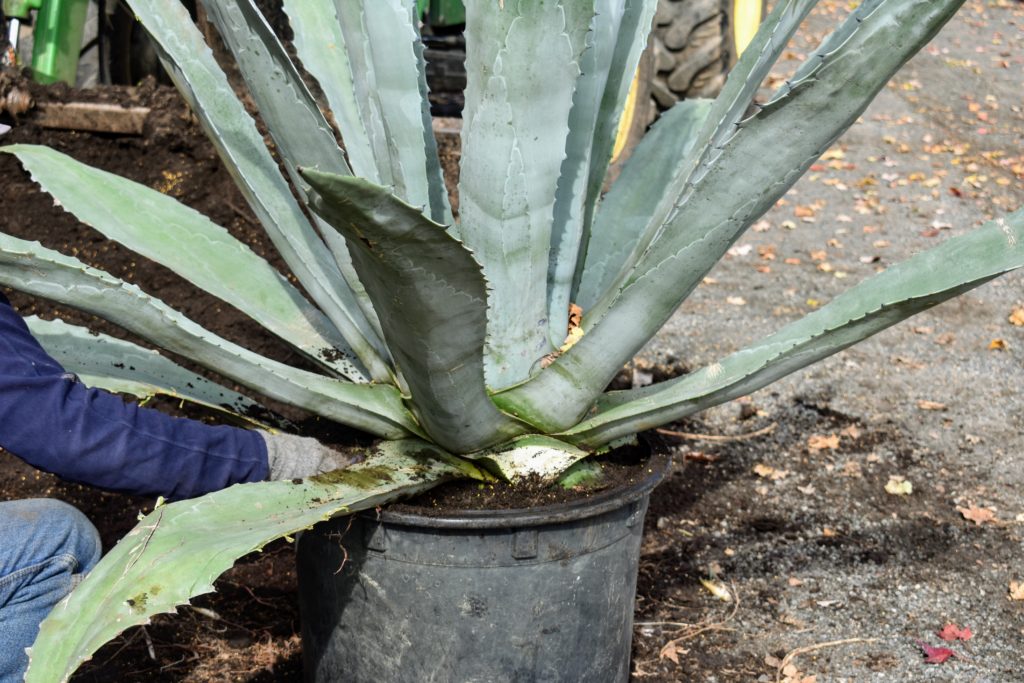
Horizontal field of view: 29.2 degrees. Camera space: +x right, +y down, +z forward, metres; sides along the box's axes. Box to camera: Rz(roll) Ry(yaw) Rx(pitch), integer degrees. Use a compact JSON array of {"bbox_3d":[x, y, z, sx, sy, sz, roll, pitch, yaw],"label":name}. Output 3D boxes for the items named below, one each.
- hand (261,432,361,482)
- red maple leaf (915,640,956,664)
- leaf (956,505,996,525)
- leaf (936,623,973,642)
[{"bbox_3d":[-0.310,0.183,3.050,0.165,0.075,0.100,12,14,-7],"label":"hand"},{"bbox_3d":[0.754,0.554,3.496,0.075,0.020,0.060,3,15,13],"label":"red maple leaf"},{"bbox_3d":[0.991,0.369,4.187,0.085,0.020,0.070,4,15,14],"label":"leaf"},{"bbox_3d":[0.809,0.532,3.588,0.066,0.015,0.056,4,15,13],"label":"leaf"}]

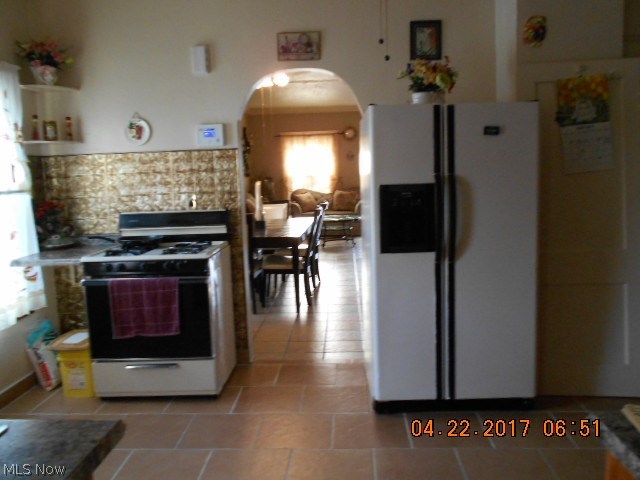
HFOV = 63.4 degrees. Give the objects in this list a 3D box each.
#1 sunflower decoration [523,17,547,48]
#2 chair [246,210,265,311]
[{"bbox_3d":[1.201,-1.163,2.882,0.134,0.170,0.040,-1,7,2],"label":"sunflower decoration"},{"bbox_3d":[-0.833,0.227,5.360,0.465,1.020,0.555,-1,7,2],"label":"chair"}]

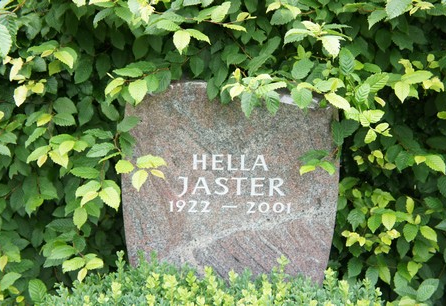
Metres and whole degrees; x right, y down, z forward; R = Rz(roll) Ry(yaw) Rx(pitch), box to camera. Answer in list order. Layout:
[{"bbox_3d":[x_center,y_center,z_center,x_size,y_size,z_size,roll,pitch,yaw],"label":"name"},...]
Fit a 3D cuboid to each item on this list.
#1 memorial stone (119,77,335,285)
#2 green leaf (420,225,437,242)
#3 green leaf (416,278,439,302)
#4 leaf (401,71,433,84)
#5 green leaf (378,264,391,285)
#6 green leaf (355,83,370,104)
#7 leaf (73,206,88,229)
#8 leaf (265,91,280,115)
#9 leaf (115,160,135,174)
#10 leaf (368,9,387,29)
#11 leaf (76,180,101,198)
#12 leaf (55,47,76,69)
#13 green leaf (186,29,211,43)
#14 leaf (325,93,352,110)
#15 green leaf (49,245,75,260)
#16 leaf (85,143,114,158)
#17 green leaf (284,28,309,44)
[{"bbox_3d":[0.025,0.102,2.009,0.576,0.608,0.140,1,14,4],"label":"memorial stone"},{"bbox_3d":[0.564,0.221,1.997,0.047,0.047,0.028,0,14,0],"label":"green leaf"},{"bbox_3d":[0.573,0.385,2.038,0.064,0.064,0.028,0,14,0],"label":"green leaf"},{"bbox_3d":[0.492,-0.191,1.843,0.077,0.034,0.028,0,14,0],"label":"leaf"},{"bbox_3d":[0.462,0.347,2.080,0.038,0.065,0.015,-34,-12,11],"label":"green leaf"},{"bbox_3d":[0.374,-0.159,1.950,0.037,0.062,0.015,21,-12,25],"label":"green leaf"},{"bbox_3d":[-0.369,0.168,1.880,0.035,0.057,0.014,5,-17,9],"label":"leaf"},{"bbox_3d":[0.126,-0.128,1.848,0.034,0.058,0.028,0,14,0],"label":"leaf"},{"bbox_3d":[-0.221,0.033,1.650,0.044,0.034,0.016,3,-20,1],"label":"leaf"},{"bbox_3d":[0.353,-0.303,1.660,0.033,0.058,0.018,40,-12,17],"label":"leaf"},{"bbox_3d":[-0.346,0.098,1.870,0.073,0.016,0.038,-32,50,-9],"label":"leaf"},{"bbox_3d":[-0.433,-0.262,2.000,0.072,0.024,0.045,40,58,17],"label":"leaf"},{"bbox_3d":[-0.061,-0.290,1.810,0.074,0.018,0.037,28,35,6],"label":"green leaf"},{"bbox_3d":[0.301,-0.134,1.900,0.081,0.018,0.039,31,48,14],"label":"leaf"},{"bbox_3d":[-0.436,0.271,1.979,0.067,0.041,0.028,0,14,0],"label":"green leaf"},{"bbox_3d":[-0.315,-0.003,1.870,0.078,0.015,0.041,-21,50,-9],"label":"leaf"},{"bbox_3d":[0.192,-0.304,1.900,0.075,0.022,0.040,-26,50,-17],"label":"green leaf"}]

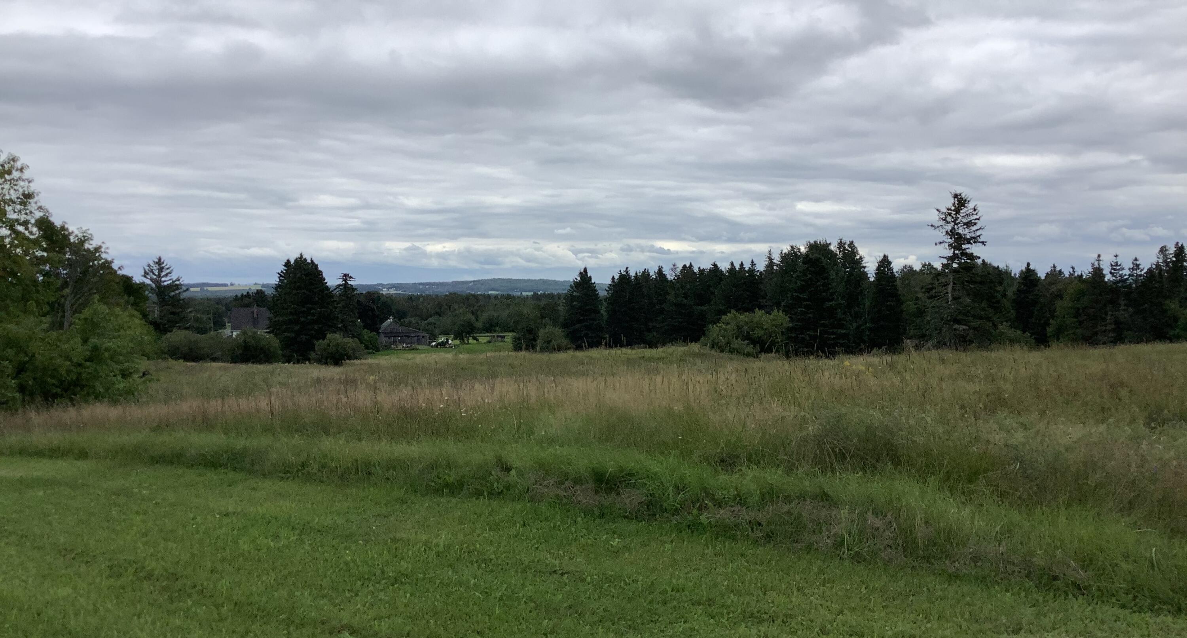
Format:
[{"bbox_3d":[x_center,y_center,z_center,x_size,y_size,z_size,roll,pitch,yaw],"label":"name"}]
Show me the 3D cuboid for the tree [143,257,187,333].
[{"bbox_3d":[-43.670,-1.790,108.000,4.520,9.330,4.520,0,2,0],"label":"tree"}]

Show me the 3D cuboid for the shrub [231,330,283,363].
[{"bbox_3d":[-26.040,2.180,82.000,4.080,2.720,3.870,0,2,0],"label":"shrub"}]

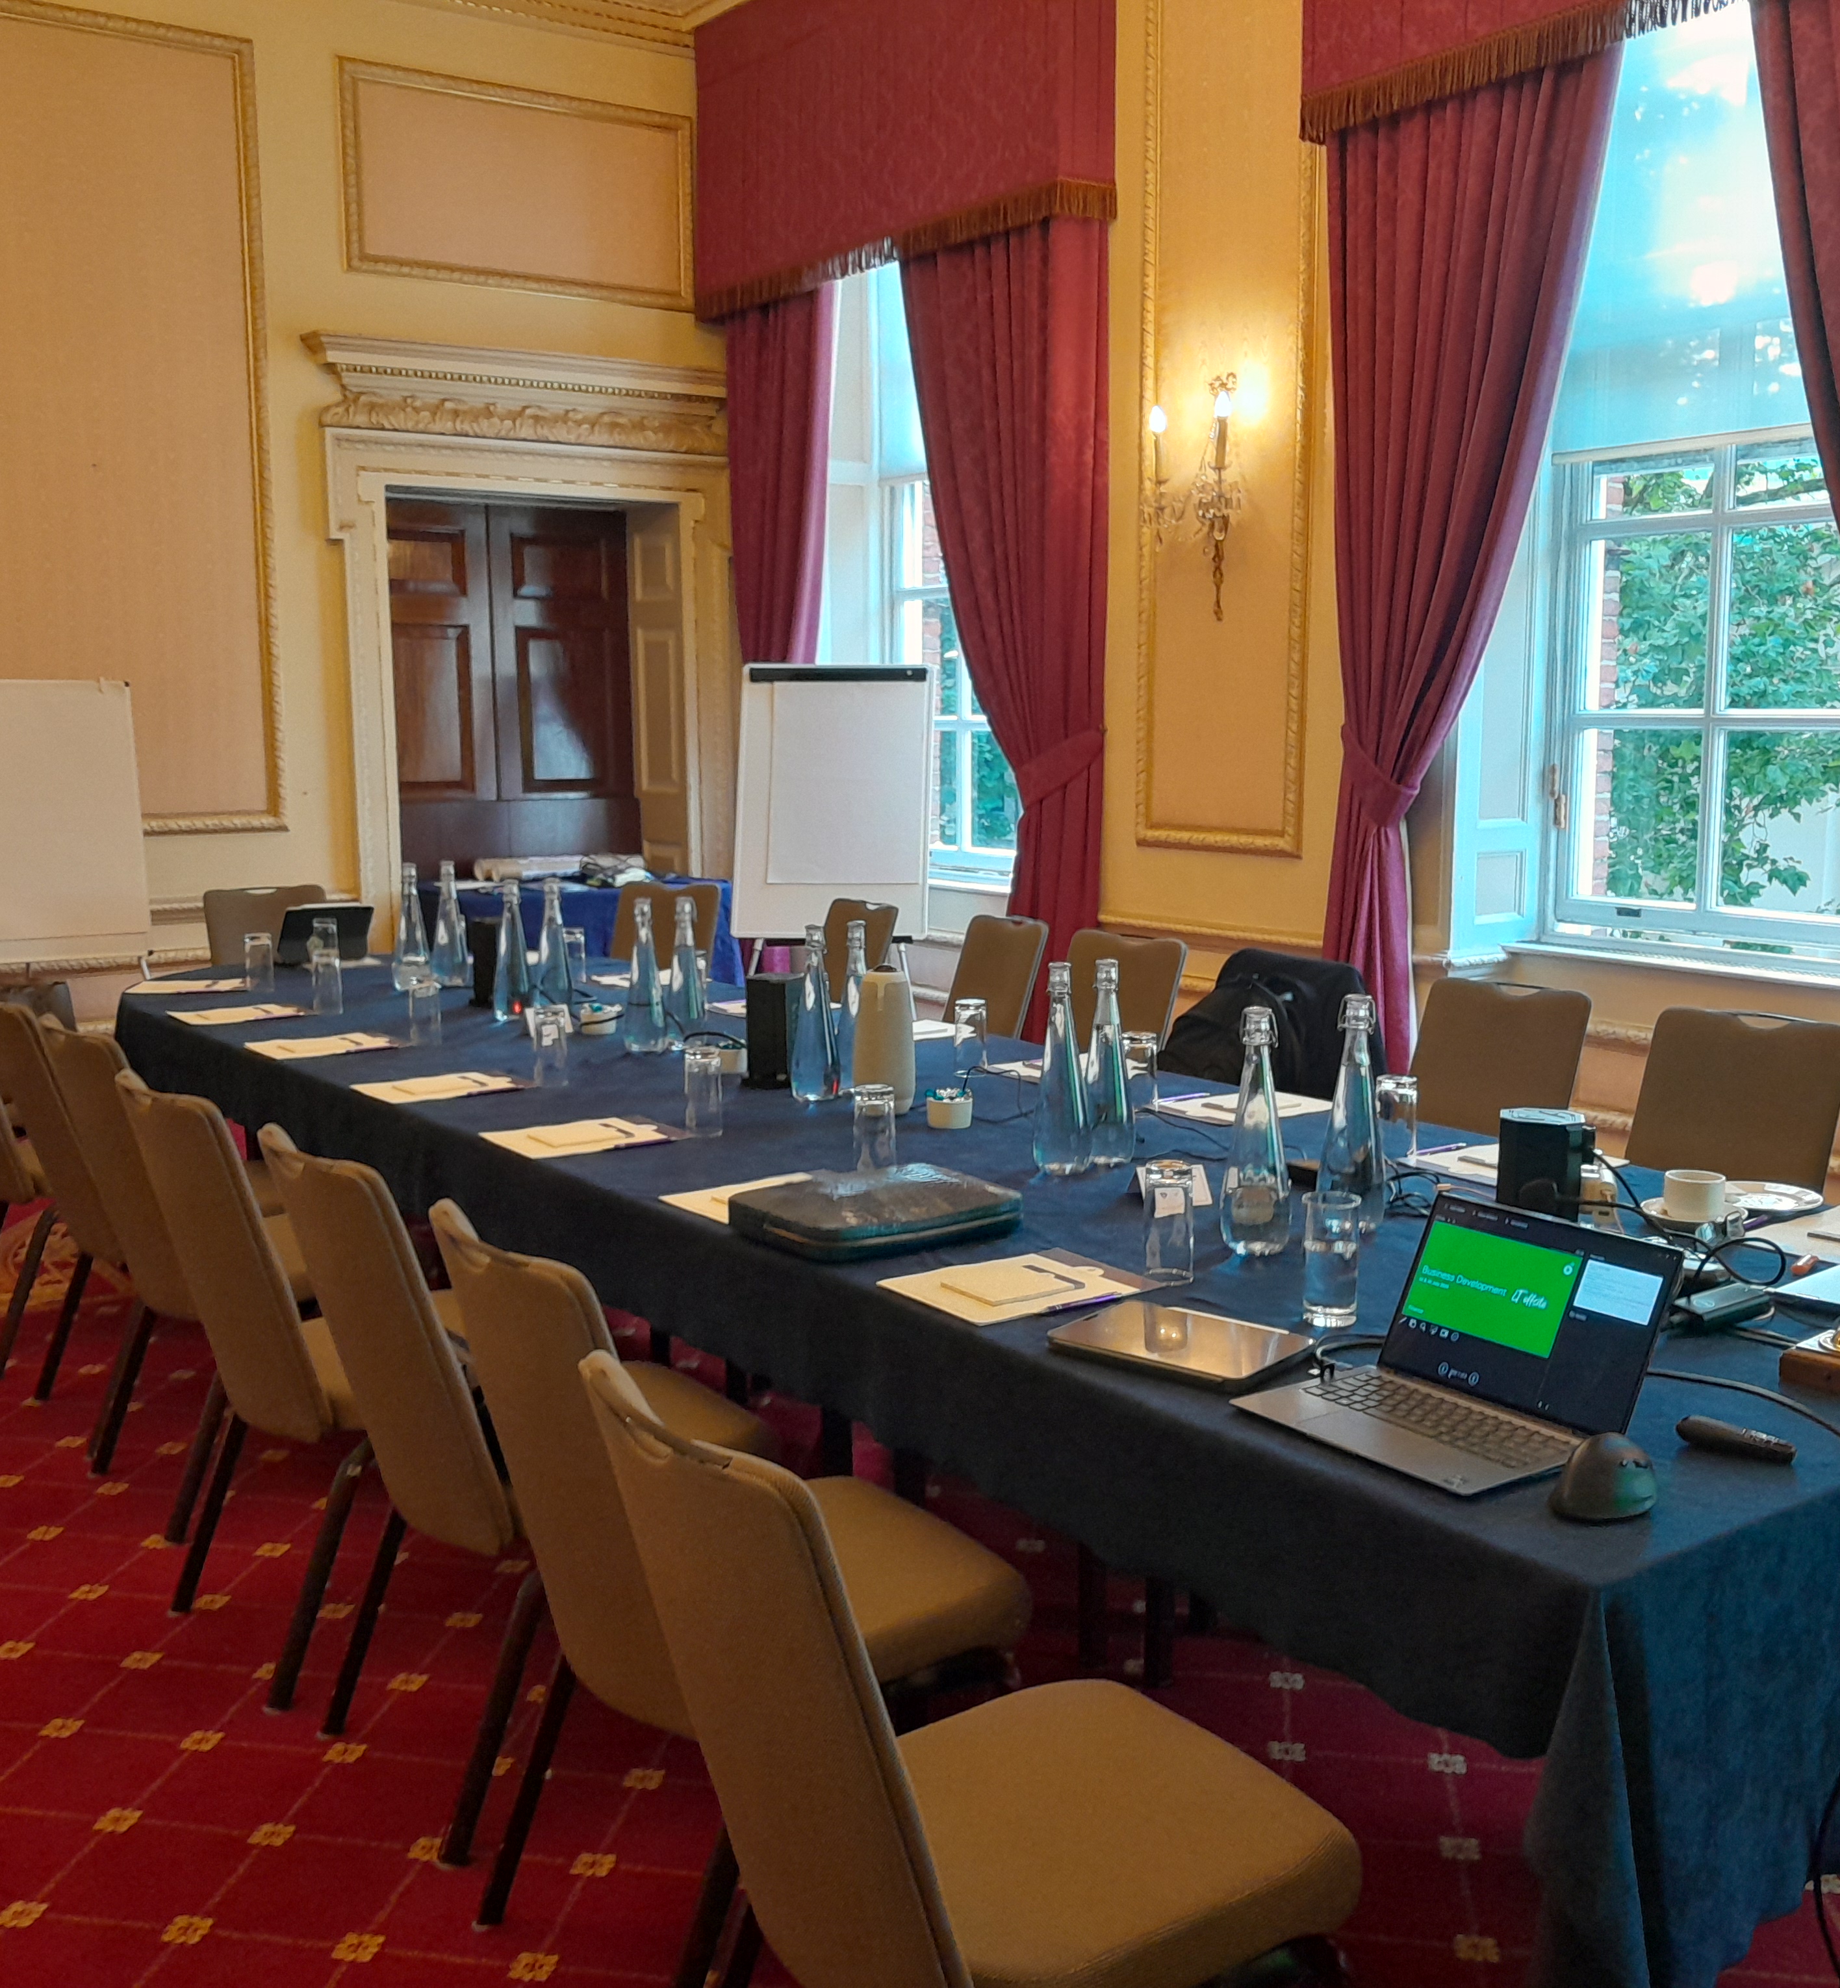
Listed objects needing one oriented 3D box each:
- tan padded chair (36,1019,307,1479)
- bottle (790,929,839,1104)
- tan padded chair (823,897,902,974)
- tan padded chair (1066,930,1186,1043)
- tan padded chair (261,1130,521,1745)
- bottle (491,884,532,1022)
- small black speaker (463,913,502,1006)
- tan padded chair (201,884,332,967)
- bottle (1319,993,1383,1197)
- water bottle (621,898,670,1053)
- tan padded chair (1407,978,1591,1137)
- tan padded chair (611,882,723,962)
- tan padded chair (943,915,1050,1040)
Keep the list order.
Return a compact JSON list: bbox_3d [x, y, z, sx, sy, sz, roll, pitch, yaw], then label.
[{"bbox_3d":[-1.286,0.502,3.967,0.600,0.905,0.465,-6,10,-37],"label":"tan padded chair"},{"bbox_3d":[-0.198,0.039,3.942,0.091,0.325,0.091,0,8,0],"label":"bottle"},{"bbox_3d":[-0.416,0.215,6.095,0.615,0.937,0.460,-5,9,-30],"label":"tan padded chair"},{"bbox_3d":[0.299,0.342,5.144,0.615,0.937,0.460,-6,10,-36],"label":"tan padded chair"},{"bbox_3d":[-0.537,0.626,2.907,0.610,0.915,0.450,-6,10,-36],"label":"tan padded chair"},{"bbox_3d":[-0.957,-0.102,4.849,0.086,0.326,0.086,-6,10,-35],"label":"bottle"},{"bbox_3d":[-1.108,-0.082,5.410,0.120,0.213,0.120,-6,9,-34],"label":"small black speaker"},{"bbox_3d":[-1.901,0.149,6.378,0.450,0.915,0.610,-6,10,-35],"label":"tan padded chair"},{"bbox_3d":[0.624,0.167,2.960,0.091,0.325,0.091,0,8,0],"label":"bottle"},{"bbox_3d":[-0.616,-0.041,4.635,0.095,0.338,0.095,0,8,0],"label":"water bottle"},{"bbox_3d":[0.981,0.473,4.164,0.615,0.937,0.460,-6,10,-36],"label":"tan padded chair"},{"bbox_3d":[-0.897,0.133,6.666,0.465,0.905,0.600,2,8,14],"label":"tan padded chair"},{"bbox_3d":[0.000,0.277,5.402,0.610,0.915,0.450,-5,9,-29],"label":"tan padded chair"}]

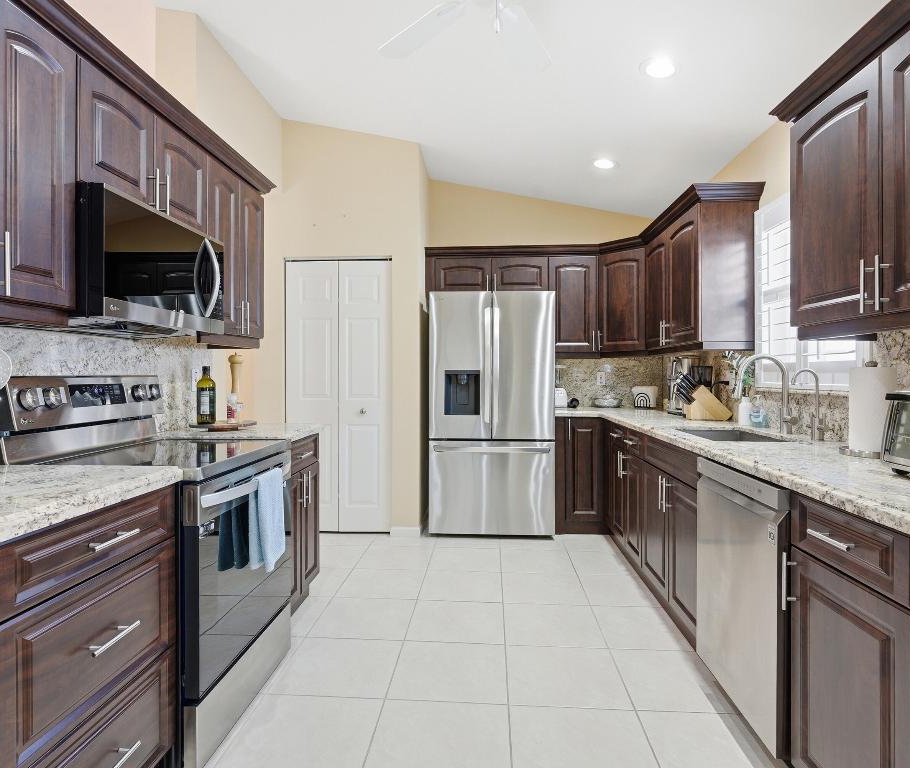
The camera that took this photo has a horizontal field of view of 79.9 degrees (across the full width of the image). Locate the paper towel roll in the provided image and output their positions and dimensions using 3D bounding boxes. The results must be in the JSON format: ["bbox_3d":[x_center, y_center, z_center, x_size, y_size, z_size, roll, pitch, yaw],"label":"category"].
[{"bbox_3d":[1.431,0.087,1.860,0.130,0.284,0.130,0,1,4],"label":"paper towel roll"}]

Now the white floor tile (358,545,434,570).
[{"bbox_3d":[-0.374,1.140,3.553,0.443,0.010,0.443,0,1,4],"label":"white floor tile"}]

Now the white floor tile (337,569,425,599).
[{"bbox_3d":[-0.415,1.158,3.139,0.454,0.010,0.448,0,1,4],"label":"white floor tile"}]

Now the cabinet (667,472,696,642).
[{"bbox_3d":[1.024,0.753,2.386,0.022,0.608,0.447,0,1,4],"label":"cabinet"}]

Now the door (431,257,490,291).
[{"bbox_3d":[0.070,-0.871,4.409,0.455,0.316,0.022,0,0,4],"label":"door"}]

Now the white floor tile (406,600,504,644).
[{"bbox_3d":[0.011,1.167,2.665,0.454,0.010,0.448,0,1,4],"label":"white floor tile"}]

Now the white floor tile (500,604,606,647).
[{"bbox_3d":[0.459,1.153,2.602,0.443,0.010,0.443,0,1,4],"label":"white floor tile"}]

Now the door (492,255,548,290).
[{"bbox_3d":[0.527,-0.865,4.379,0.454,0.314,0.022,0,0,4],"label":"door"}]

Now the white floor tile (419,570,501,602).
[{"bbox_3d":[0.046,1.157,3.107,0.451,0.010,0.451,0,0,4],"label":"white floor tile"}]

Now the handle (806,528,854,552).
[{"bbox_3d":[0.897,0.369,1.290,0.036,0.012,0.158,0,0,4],"label":"handle"}]

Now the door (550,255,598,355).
[{"bbox_3d":[0.926,-0.626,4.255,0.374,0.745,0.024,0,1,4],"label":"door"}]

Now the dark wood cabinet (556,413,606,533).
[{"bbox_3d":[0.953,0.689,4.323,0.373,0.887,0.600,0,1,4],"label":"dark wood cabinet"}]

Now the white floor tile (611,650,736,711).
[{"bbox_3d":[0.862,1.159,2.127,0.420,0.010,0.443,0,1,4],"label":"white floor tile"}]

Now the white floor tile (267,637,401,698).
[{"bbox_3d":[-0.470,1.162,2.233,0.451,0.010,0.451,0,0,4],"label":"white floor tile"}]

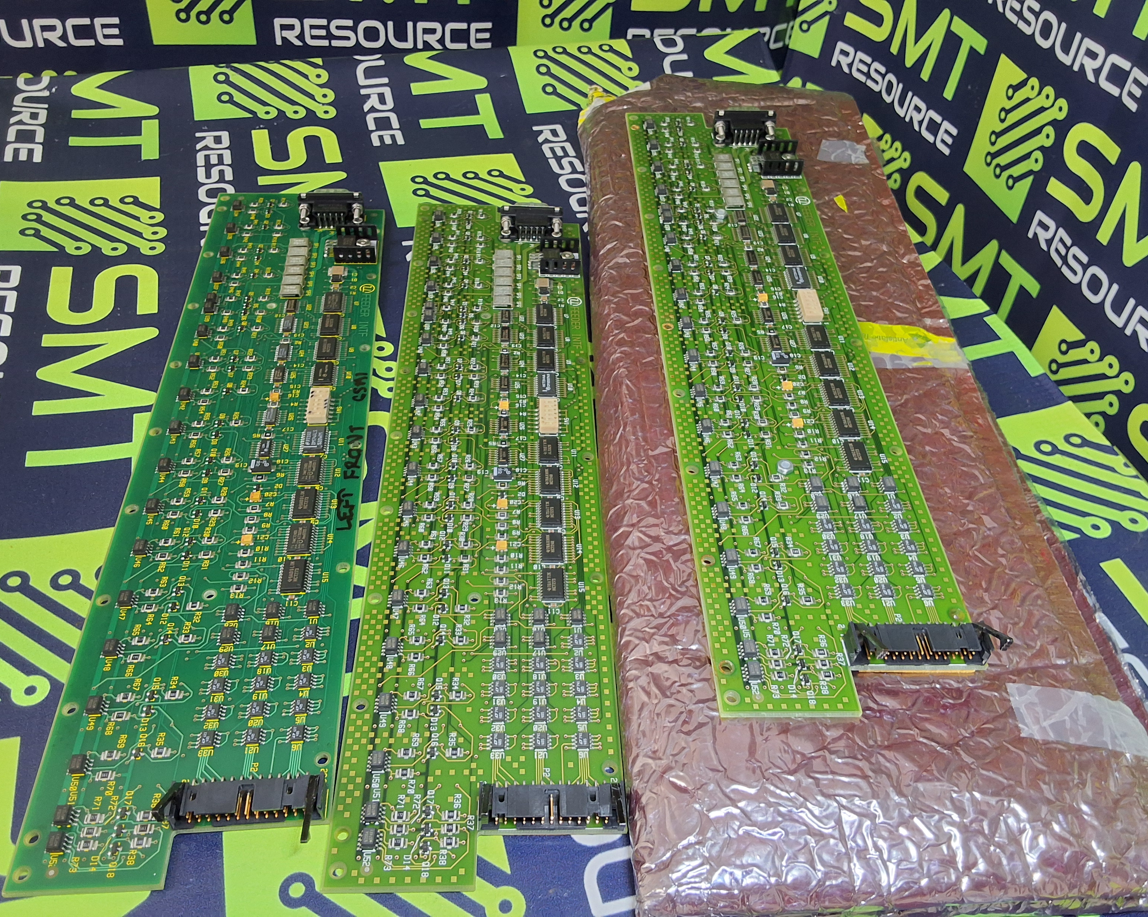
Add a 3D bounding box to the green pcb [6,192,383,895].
[{"bbox_3d":[-0.121,-0.014,0.376,0.082,0.015,0.344,-1,46,-6],"label":"green pcb"}]

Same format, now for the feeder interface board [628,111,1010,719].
[{"bbox_3d":[0.077,-0.057,0.393,0.086,0.015,0.344,0,47,-4],"label":"feeder interface board"}]

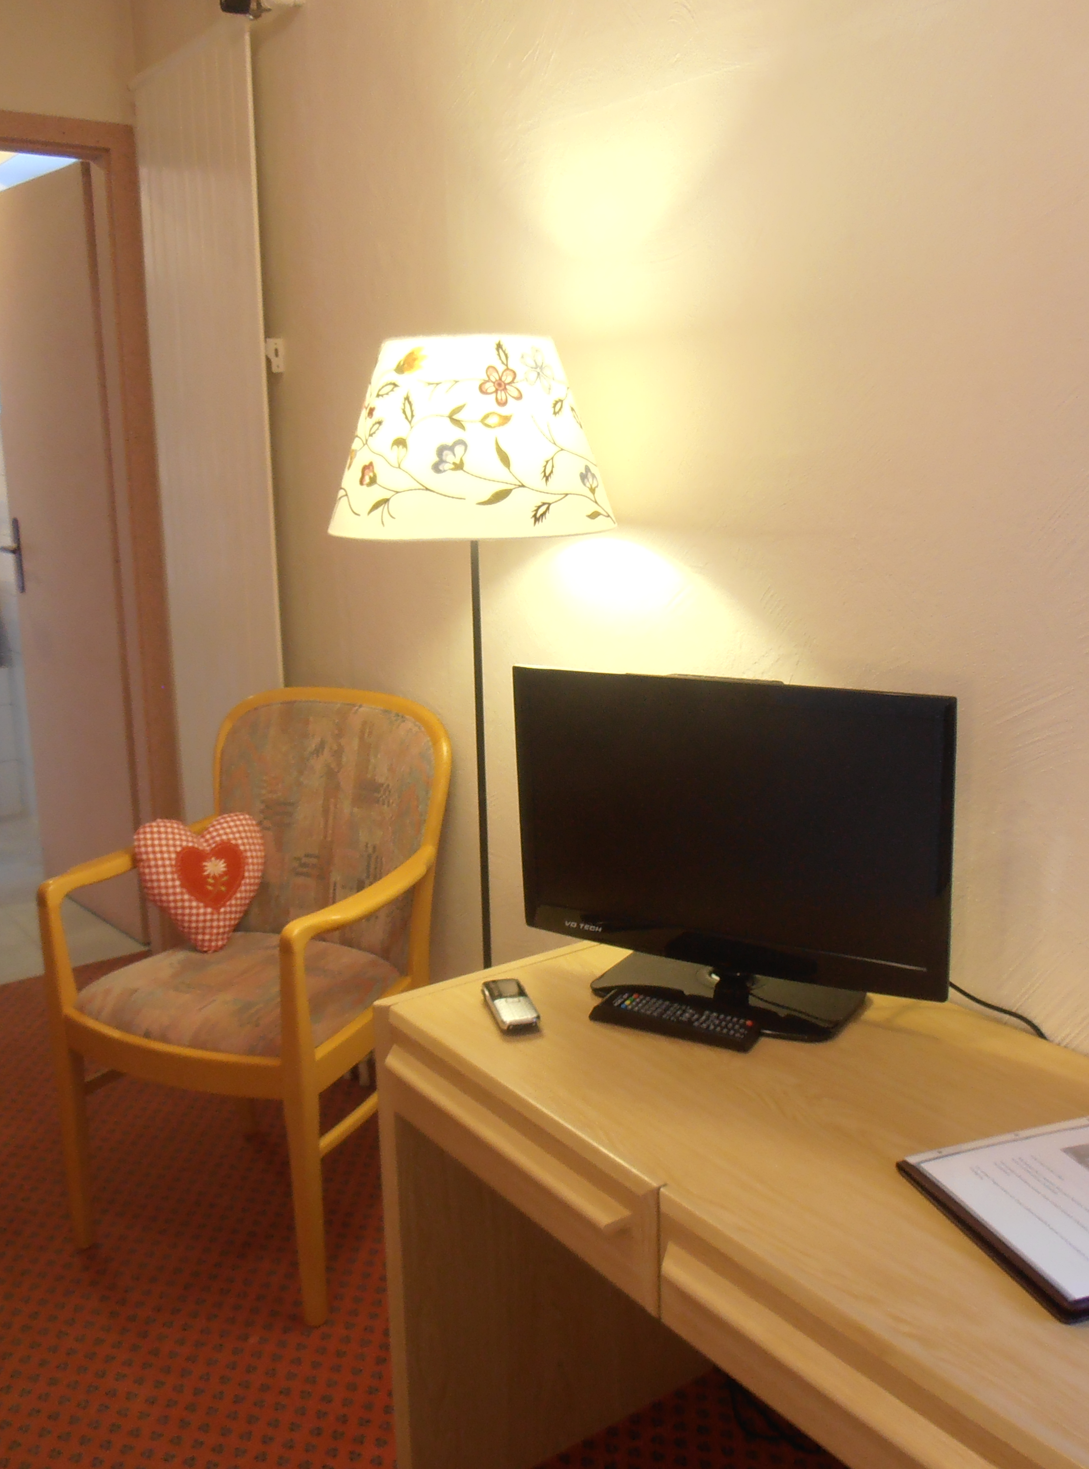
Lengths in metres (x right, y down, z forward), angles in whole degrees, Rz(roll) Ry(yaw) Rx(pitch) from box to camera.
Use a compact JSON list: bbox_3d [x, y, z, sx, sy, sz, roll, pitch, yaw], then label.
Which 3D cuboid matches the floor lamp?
[{"bbox_3d":[-0.082,0.213,1.863,0.381,1.448,0.381,-9,15,-35],"label":"floor lamp"}]

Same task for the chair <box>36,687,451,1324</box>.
[{"bbox_3d":[-0.457,0.408,2.311,0.544,0.890,0.554,5,13,26],"label":"chair"}]

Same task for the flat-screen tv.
[{"bbox_3d":[0.203,0.119,1.551,0.521,0.368,0.173,6,14,29],"label":"flat-screen tv"}]

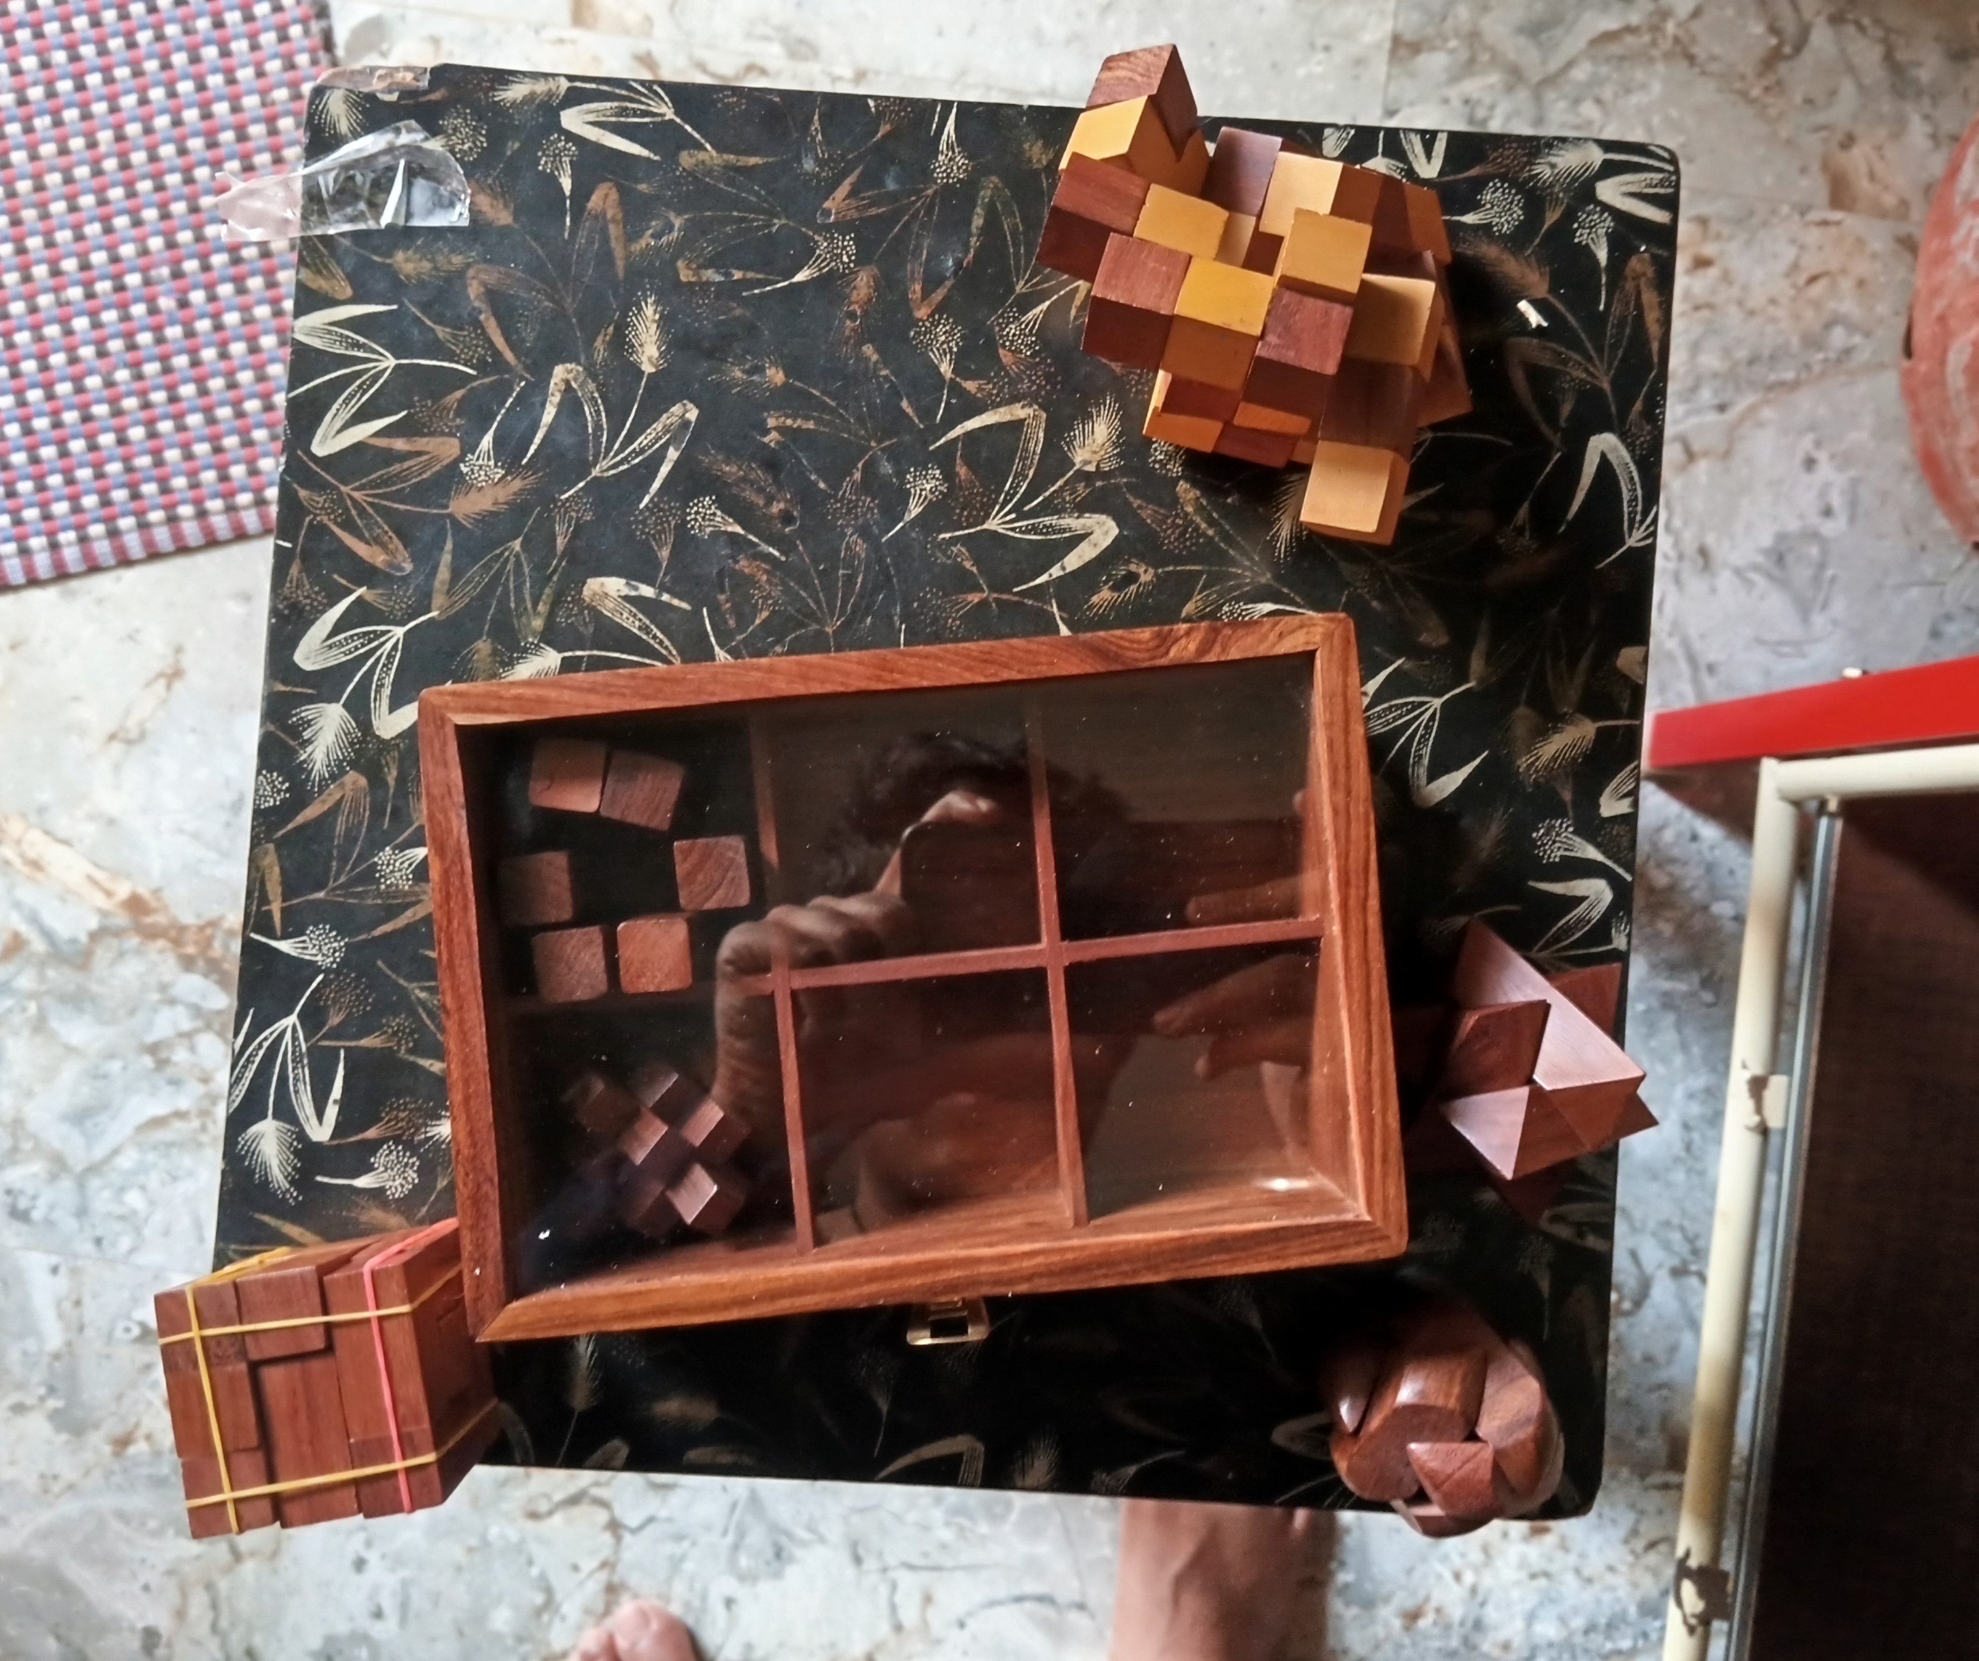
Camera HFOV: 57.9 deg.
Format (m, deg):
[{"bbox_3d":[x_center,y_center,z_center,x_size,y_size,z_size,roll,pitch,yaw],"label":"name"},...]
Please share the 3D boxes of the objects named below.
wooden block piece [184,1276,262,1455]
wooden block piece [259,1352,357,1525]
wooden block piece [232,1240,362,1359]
[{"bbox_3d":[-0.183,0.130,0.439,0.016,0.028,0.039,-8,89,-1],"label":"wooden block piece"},{"bbox_3d":[-0.162,0.146,0.445,0.019,0.034,0.038,-8,89,-1],"label":"wooden block piece"},{"bbox_3d":[-0.168,0.117,0.445,0.019,0.038,0.020,-8,89,-1],"label":"wooden block piece"}]

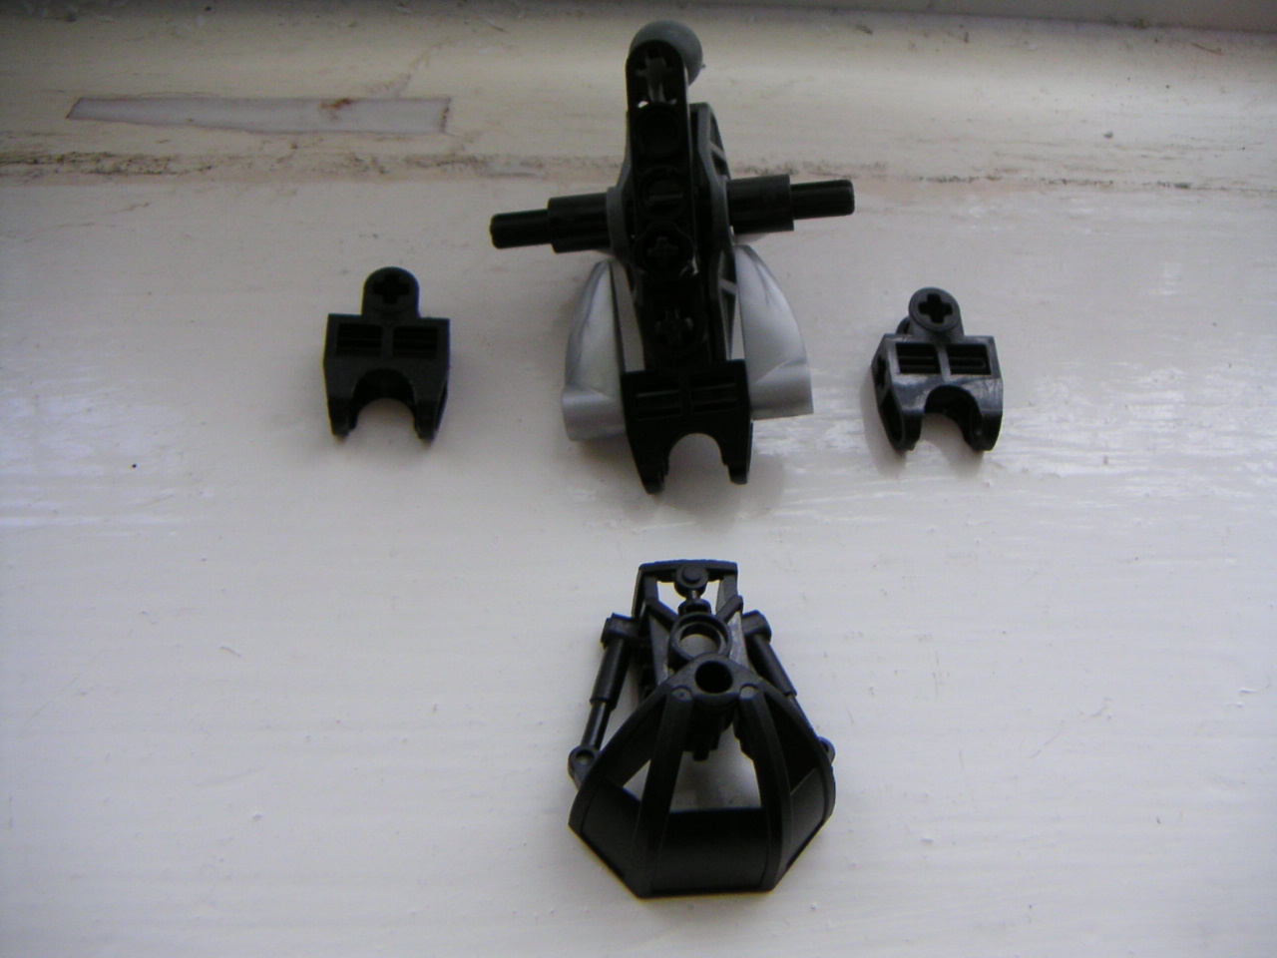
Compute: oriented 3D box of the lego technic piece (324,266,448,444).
[{"bbox_3d":[-0.034,-0.017,0.193,0.016,0.008,0.024,2,62,-6],"label":"lego technic piece"}]

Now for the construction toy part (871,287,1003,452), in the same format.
[{"bbox_3d":[0.043,-0.015,0.201,0.016,0.008,0.024,1,62,-7],"label":"construction toy part"}]

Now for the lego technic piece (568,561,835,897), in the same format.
[{"bbox_3d":[0.008,0.028,0.169,0.032,0.019,0.040,0,63,-7],"label":"lego technic piece"}]

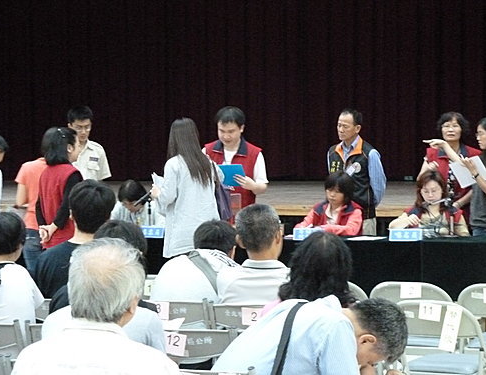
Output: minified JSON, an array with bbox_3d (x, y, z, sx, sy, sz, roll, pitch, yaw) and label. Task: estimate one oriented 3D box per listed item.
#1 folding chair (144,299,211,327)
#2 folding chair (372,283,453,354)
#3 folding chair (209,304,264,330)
[{"bbox_3d":[-0.348,0.958,8.955,0.470,0.790,0.480,1,4,11],"label":"folding chair"},{"bbox_3d":[0.960,0.896,9.605,0.470,0.790,0.480,1,4,11],"label":"folding chair"},{"bbox_3d":[0.103,0.973,8.865,0.470,0.790,0.480,1,4,11],"label":"folding chair"}]

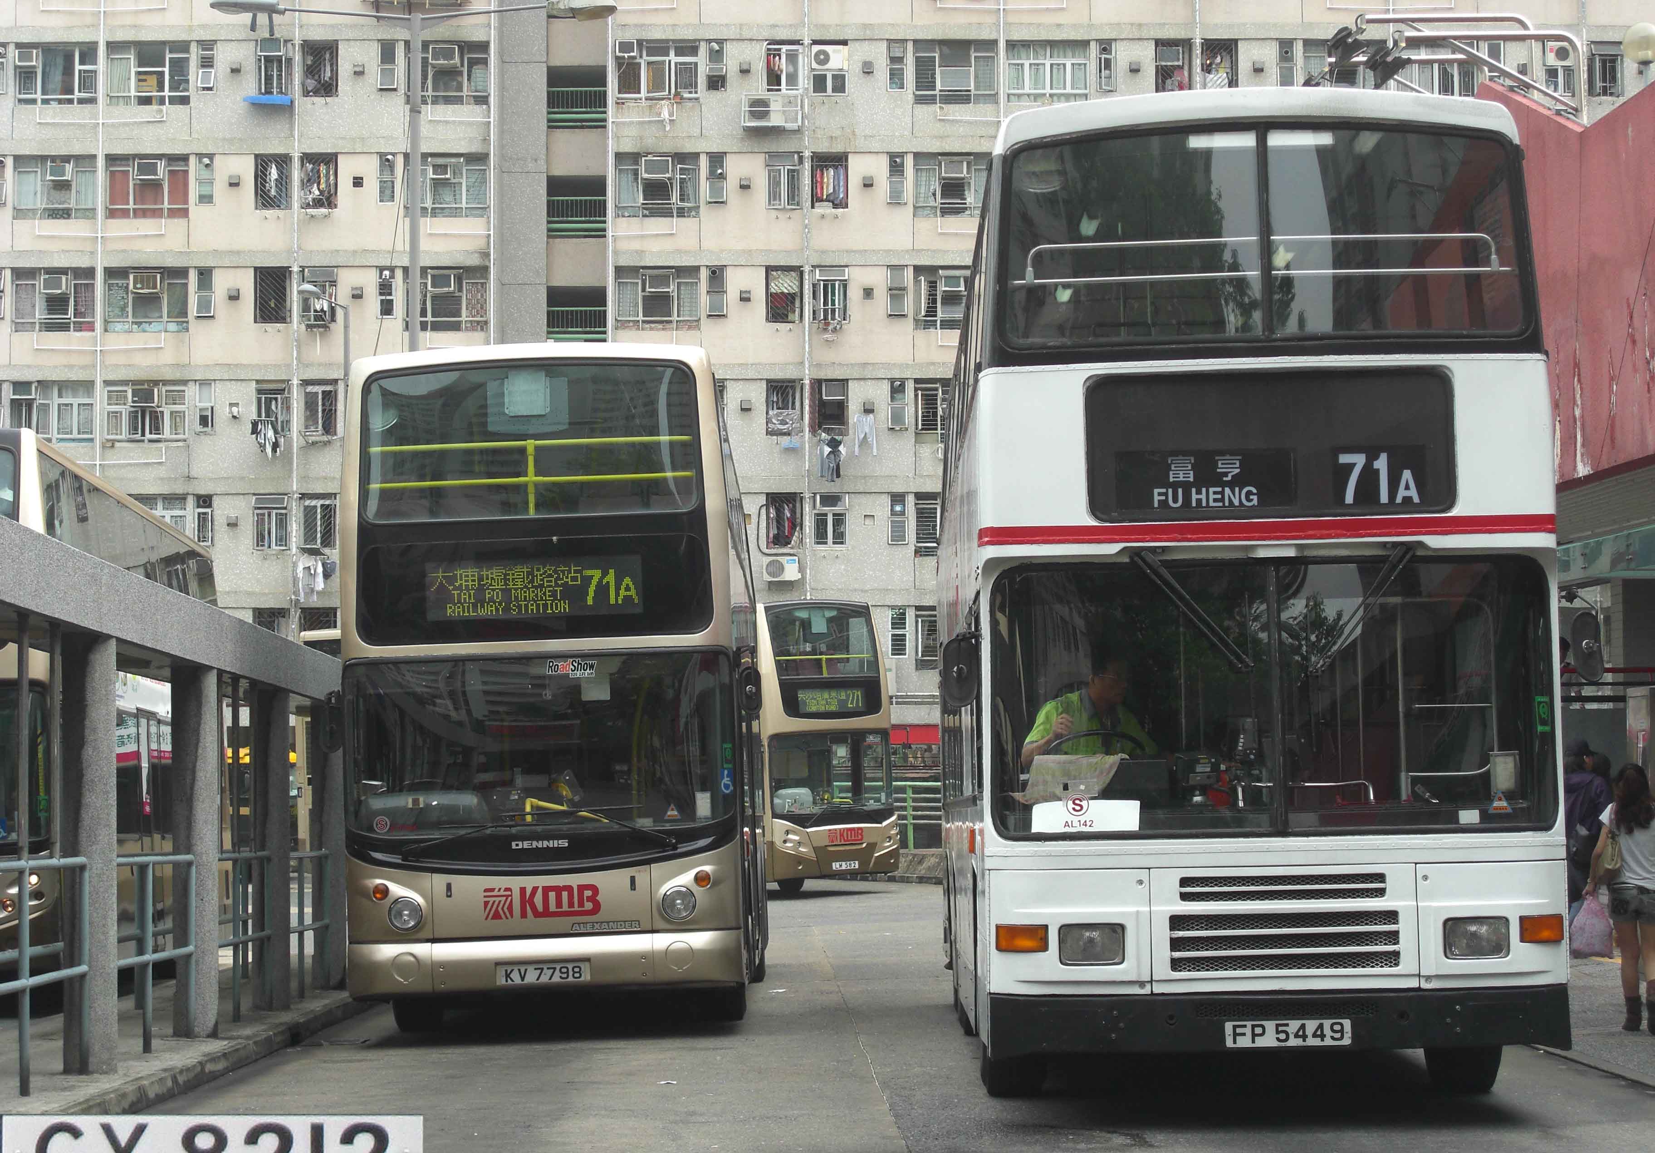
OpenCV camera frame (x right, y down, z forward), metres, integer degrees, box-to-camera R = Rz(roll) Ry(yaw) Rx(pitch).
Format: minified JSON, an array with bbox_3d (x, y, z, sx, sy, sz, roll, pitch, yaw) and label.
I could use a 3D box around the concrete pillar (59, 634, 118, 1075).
[{"bbox_3d":[-3.671,1.382,19.017,0.235,2.161,0.235,0,-4,-1],"label":"concrete pillar"}]

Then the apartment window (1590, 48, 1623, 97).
[{"bbox_3d":[18.641,-12.128,91.637,0.883,1.313,0.200,0,-4,0],"label":"apartment window"}]

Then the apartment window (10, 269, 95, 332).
[{"bbox_3d":[-18.489,-6.587,91.272,2.021,1.557,0.200,0,-4,0],"label":"apartment window"}]

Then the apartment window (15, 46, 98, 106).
[{"bbox_3d":[-18.321,-11.912,90.933,2.000,1.427,0.180,0,-3,0],"label":"apartment window"}]

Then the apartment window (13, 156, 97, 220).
[{"bbox_3d":[-18.480,-9.298,91.457,1.994,1.544,0.200,0,-4,0],"label":"apartment window"}]

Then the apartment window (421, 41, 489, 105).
[{"bbox_3d":[-9.010,-11.927,90.813,1.970,1.558,0.150,0,-4,0],"label":"apartment window"}]

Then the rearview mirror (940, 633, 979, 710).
[{"bbox_3d":[0.564,0.404,16.250,0.165,0.325,0.110,-2,-4,9],"label":"rearview mirror"}]

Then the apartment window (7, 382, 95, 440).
[{"bbox_3d":[-18.366,-3.915,90.473,2.082,1.382,0.180,0,-3,0],"label":"apartment window"}]

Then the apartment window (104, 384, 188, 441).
[{"bbox_3d":[-16.220,-3.934,91.091,2.017,1.476,0.200,0,-4,0],"label":"apartment window"}]

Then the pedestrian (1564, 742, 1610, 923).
[{"bbox_3d":[4.760,1.935,24.300,0.520,1.780,0.400,-2,-4,25],"label":"pedestrian"}]

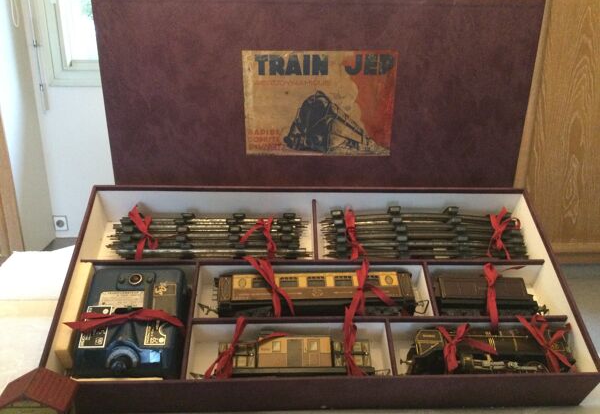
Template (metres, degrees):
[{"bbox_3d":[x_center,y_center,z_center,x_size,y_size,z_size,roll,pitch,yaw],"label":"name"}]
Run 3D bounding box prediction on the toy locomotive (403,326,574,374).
[{"bbox_3d":[0.281,0.235,0.833,0.270,0.063,0.085,0,47,-3],"label":"toy locomotive"}]

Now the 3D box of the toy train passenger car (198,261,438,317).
[{"bbox_3d":[0.023,0.140,0.826,0.338,0.067,0.086,0,47,-4],"label":"toy train passenger car"}]

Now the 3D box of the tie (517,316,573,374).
[{"bbox_3d":[0.374,0.208,0.818,0.077,0.042,0.086,0,47,-3],"label":"tie"}]

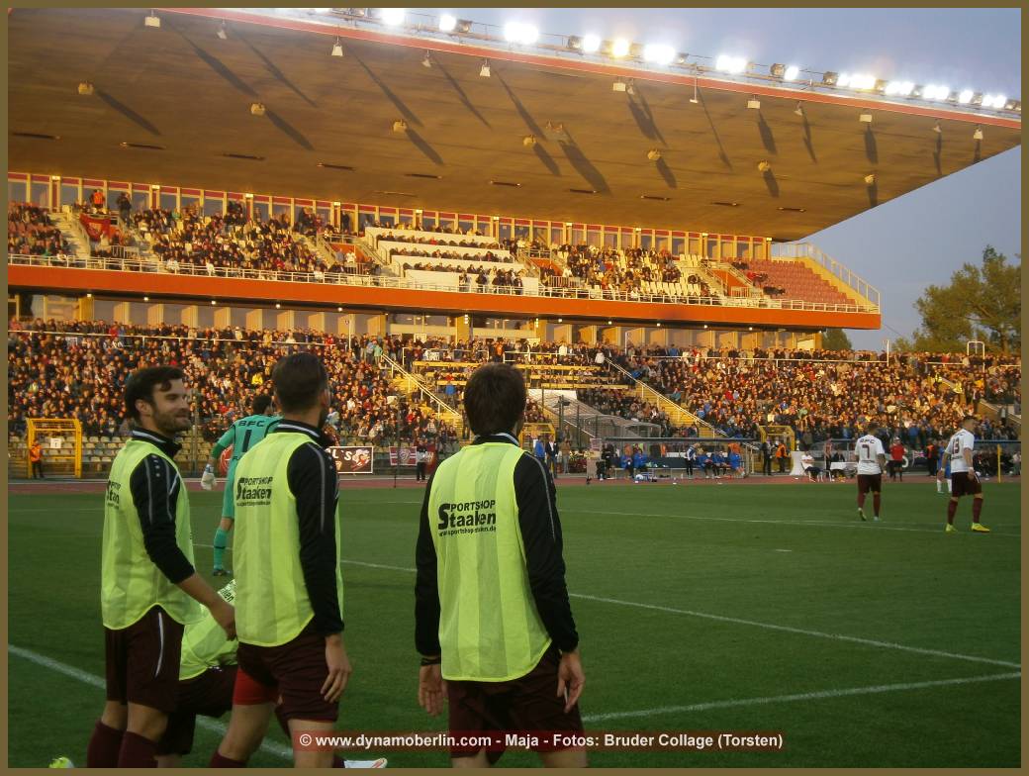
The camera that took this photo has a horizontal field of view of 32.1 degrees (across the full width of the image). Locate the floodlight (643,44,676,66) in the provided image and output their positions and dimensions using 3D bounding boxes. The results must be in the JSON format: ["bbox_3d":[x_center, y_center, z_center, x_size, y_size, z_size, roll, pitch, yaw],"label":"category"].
[{"bbox_3d":[7.885,-18.112,97.205,1.650,1.050,0.650,1,6,-26],"label":"floodlight"}]

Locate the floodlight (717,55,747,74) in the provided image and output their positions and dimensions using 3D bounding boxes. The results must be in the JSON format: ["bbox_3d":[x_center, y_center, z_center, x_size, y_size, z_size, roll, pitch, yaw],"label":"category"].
[{"bbox_3d":[12.143,-18.118,99.910,1.600,1.000,0.650,1,6,-26],"label":"floodlight"}]

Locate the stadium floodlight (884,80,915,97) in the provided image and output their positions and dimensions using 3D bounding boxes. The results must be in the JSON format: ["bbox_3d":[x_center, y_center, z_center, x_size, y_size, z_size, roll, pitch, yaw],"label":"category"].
[{"bbox_3d":[23.039,-17.893,106.826,1.750,0.950,0.650,1,6,-25],"label":"stadium floodlight"}]

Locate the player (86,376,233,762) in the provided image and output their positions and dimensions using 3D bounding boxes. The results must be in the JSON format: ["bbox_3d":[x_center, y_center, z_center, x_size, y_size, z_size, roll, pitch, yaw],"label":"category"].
[{"bbox_3d":[-1.294,0.812,6.500,0.500,1.790,0.500,1,-2,-24],"label":"player"}]

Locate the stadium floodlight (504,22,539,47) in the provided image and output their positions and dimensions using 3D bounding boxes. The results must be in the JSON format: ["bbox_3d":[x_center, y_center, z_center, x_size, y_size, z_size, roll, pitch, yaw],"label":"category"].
[{"bbox_3d":[0.333,-18.293,92.412,1.750,1.100,0.650,1,6,-27],"label":"stadium floodlight"}]

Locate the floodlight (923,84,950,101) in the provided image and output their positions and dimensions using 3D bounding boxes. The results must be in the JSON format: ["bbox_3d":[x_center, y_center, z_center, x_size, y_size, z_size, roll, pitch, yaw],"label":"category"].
[{"bbox_3d":[25.614,-17.927,108.463,1.650,0.950,0.650,1,6,-25],"label":"floodlight"}]

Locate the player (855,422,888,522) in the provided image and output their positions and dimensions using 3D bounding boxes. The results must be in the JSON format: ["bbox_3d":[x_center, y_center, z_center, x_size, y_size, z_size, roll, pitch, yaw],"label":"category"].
[{"bbox_3d":[6.208,1.455,31.100,0.540,1.720,0.420,0,-2,30],"label":"player"}]

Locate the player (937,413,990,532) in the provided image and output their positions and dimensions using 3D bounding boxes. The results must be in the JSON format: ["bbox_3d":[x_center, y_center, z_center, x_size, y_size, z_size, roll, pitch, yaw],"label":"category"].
[{"bbox_3d":[6.870,1.315,27.300,0.600,1.780,0.500,1,-1,-22],"label":"player"}]

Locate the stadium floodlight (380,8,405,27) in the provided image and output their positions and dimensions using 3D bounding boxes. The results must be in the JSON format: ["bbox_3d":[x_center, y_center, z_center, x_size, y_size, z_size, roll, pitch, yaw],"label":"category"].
[{"bbox_3d":[-6.043,-18.368,88.364,1.100,0.950,0.600,1,6,-27],"label":"stadium floodlight"}]

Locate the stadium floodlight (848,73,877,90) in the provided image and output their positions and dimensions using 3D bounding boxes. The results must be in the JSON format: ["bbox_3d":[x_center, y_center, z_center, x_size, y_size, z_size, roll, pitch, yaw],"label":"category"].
[{"bbox_3d":[20.475,-18.029,105.200,1.750,0.900,0.650,1,6,-25],"label":"stadium floodlight"}]

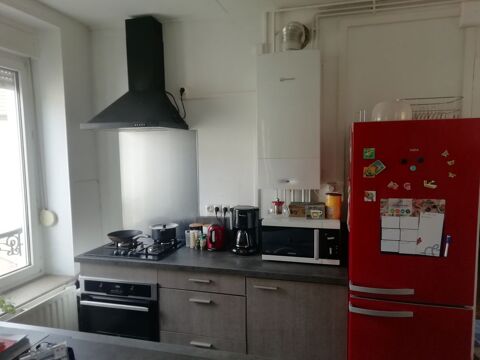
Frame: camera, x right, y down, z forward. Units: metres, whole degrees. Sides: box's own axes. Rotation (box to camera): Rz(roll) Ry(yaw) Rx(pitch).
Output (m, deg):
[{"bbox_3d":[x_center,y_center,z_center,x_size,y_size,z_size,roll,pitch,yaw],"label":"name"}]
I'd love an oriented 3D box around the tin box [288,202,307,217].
[{"bbox_3d":[0.418,0.200,2.436,0.150,0.077,0.115,1,5,16],"label":"tin box"}]

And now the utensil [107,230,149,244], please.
[{"bbox_3d":[-0.820,0.425,2.680,0.270,0.085,0.440,-5,7,-43],"label":"utensil"}]

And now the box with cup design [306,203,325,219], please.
[{"bbox_3d":[0.505,0.206,2.387,0.114,0.092,0.085,1,6,15],"label":"box with cup design"}]

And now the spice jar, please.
[{"bbox_3d":[0.614,0.168,2.337,0.100,0.160,0.100,1,6,16],"label":"spice jar"}]

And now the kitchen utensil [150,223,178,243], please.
[{"bbox_3d":[-0.583,0.394,2.792,0.212,0.118,0.212,1,5,16],"label":"kitchen utensil"}]

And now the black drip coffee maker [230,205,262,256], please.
[{"bbox_3d":[0.054,0.350,2.585,0.175,0.324,0.215,1,5,20],"label":"black drip coffee maker"}]

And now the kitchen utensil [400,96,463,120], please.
[{"bbox_3d":[1.077,-0.396,2.111,0.330,0.130,0.300,1,5,16],"label":"kitchen utensil"}]

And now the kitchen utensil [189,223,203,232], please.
[{"bbox_3d":[-0.339,0.418,2.766,0.105,0.164,0.105,1,5,15],"label":"kitchen utensil"}]

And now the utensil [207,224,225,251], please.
[{"bbox_3d":[-0.174,0.413,2.659,0.125,0.190,0.170,4,7,45],"label":"utensil"}]

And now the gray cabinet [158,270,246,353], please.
[{"bbox_3d":[-0.169,0.921,2.568,0.600,0.755,0.570,1,5,16],"label":"gray cabinet"}]

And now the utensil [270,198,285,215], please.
[{"bbox_3d":[0.274,0.180,2.495,0.083,0.112,0.078,1,5,16],"label":"utensil"}]

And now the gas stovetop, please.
[{"bbox_3d":[-0.762,0.485,2.683,0.565,0.055,0.505,1,5,15],"label":"gas stovetop"}]

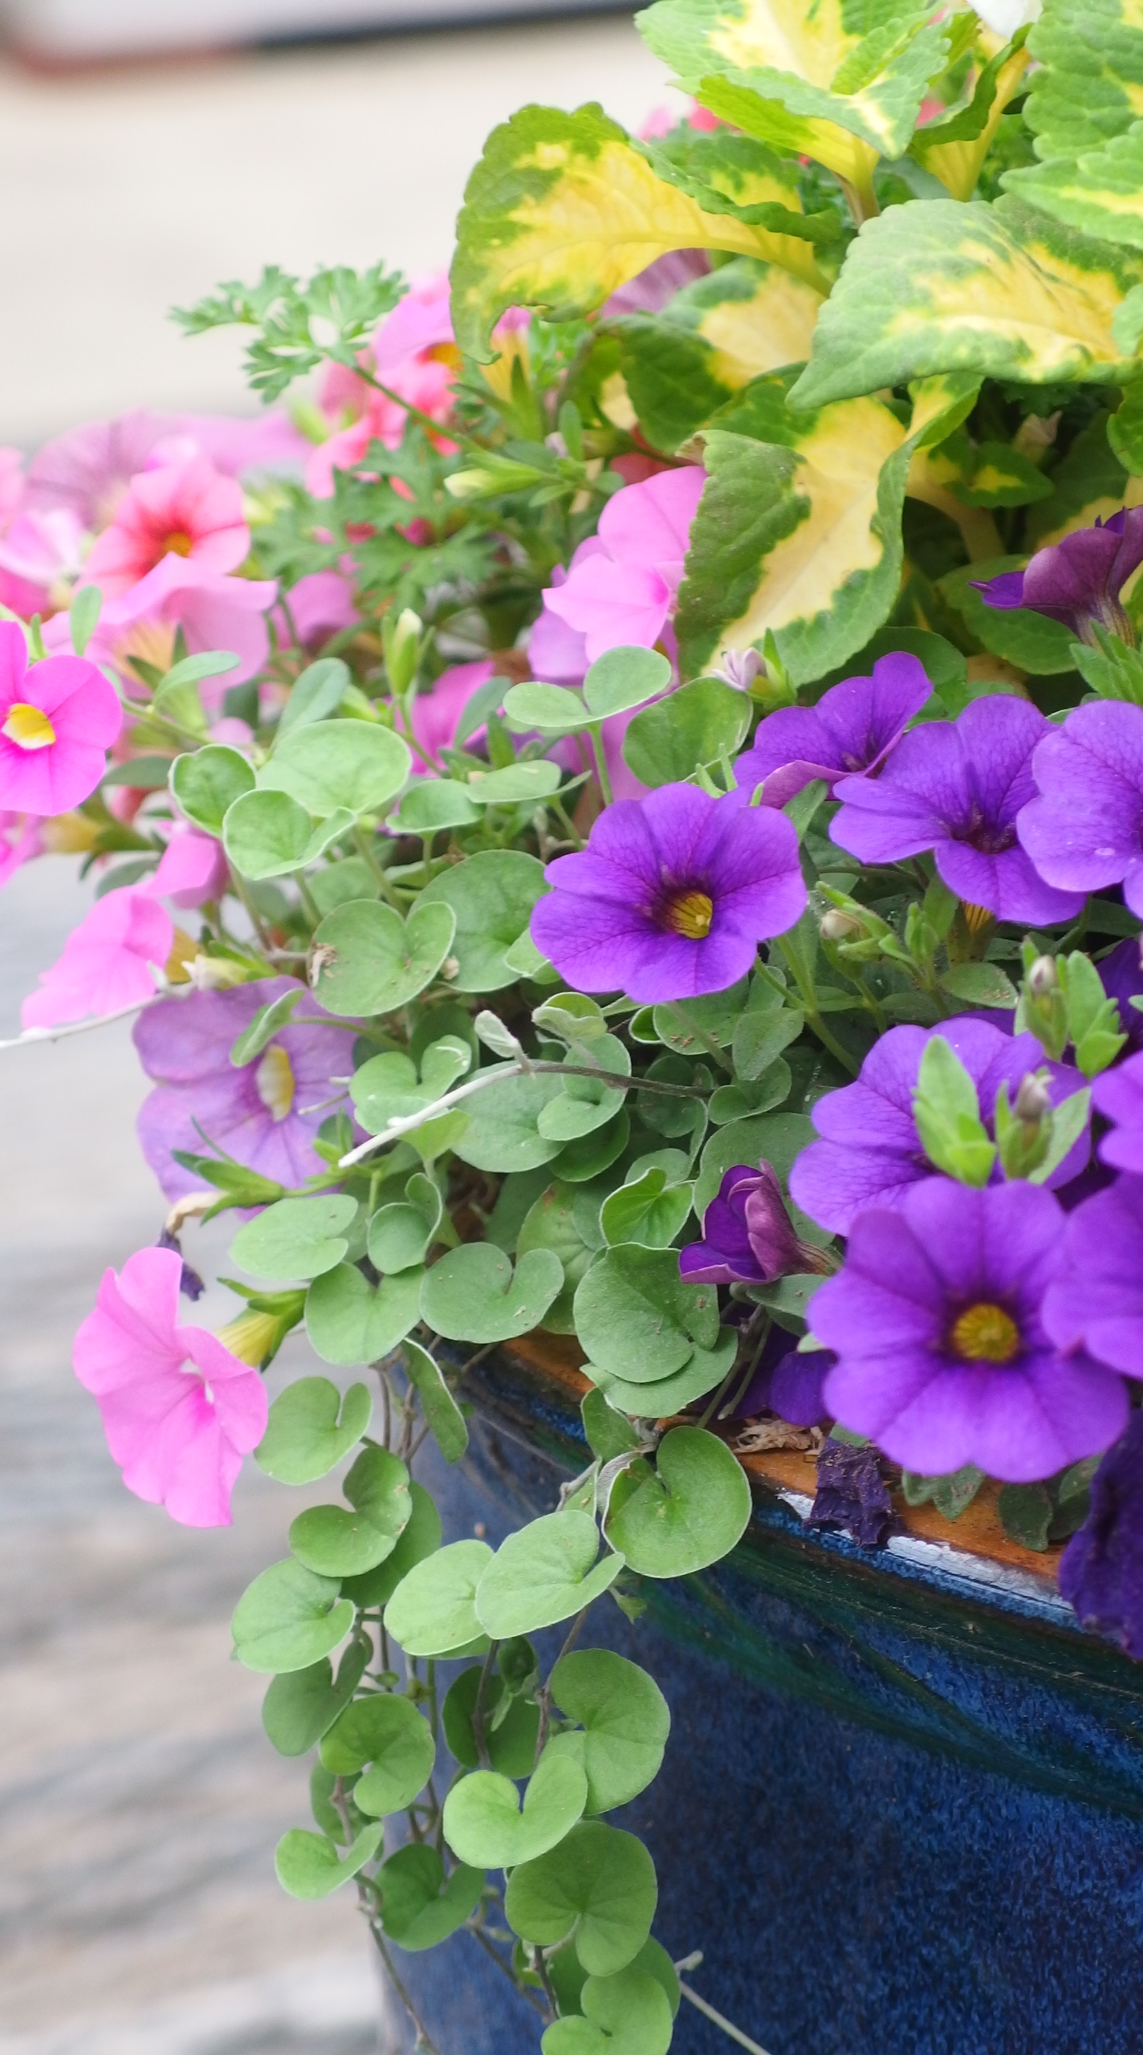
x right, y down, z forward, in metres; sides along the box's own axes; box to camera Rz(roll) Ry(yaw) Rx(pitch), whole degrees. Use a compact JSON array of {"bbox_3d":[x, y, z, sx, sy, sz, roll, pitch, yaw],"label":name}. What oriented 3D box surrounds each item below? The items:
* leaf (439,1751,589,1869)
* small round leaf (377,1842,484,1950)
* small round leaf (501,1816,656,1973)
[{"bbox_3d":[-0.007,0.096,0.815,0.018,0.005,0.017,10,58,13],"label":"leaf"},{"bbox_3d":[-0.019,0.116,0.890,0.015,0.015,0.006,7,-8,7],"label":"small round leaf"},{"bbox_3d":[0.001,0.105,0.805,0.018,0.019,0.004,2,-9,0],"label":"small round leaf"}]

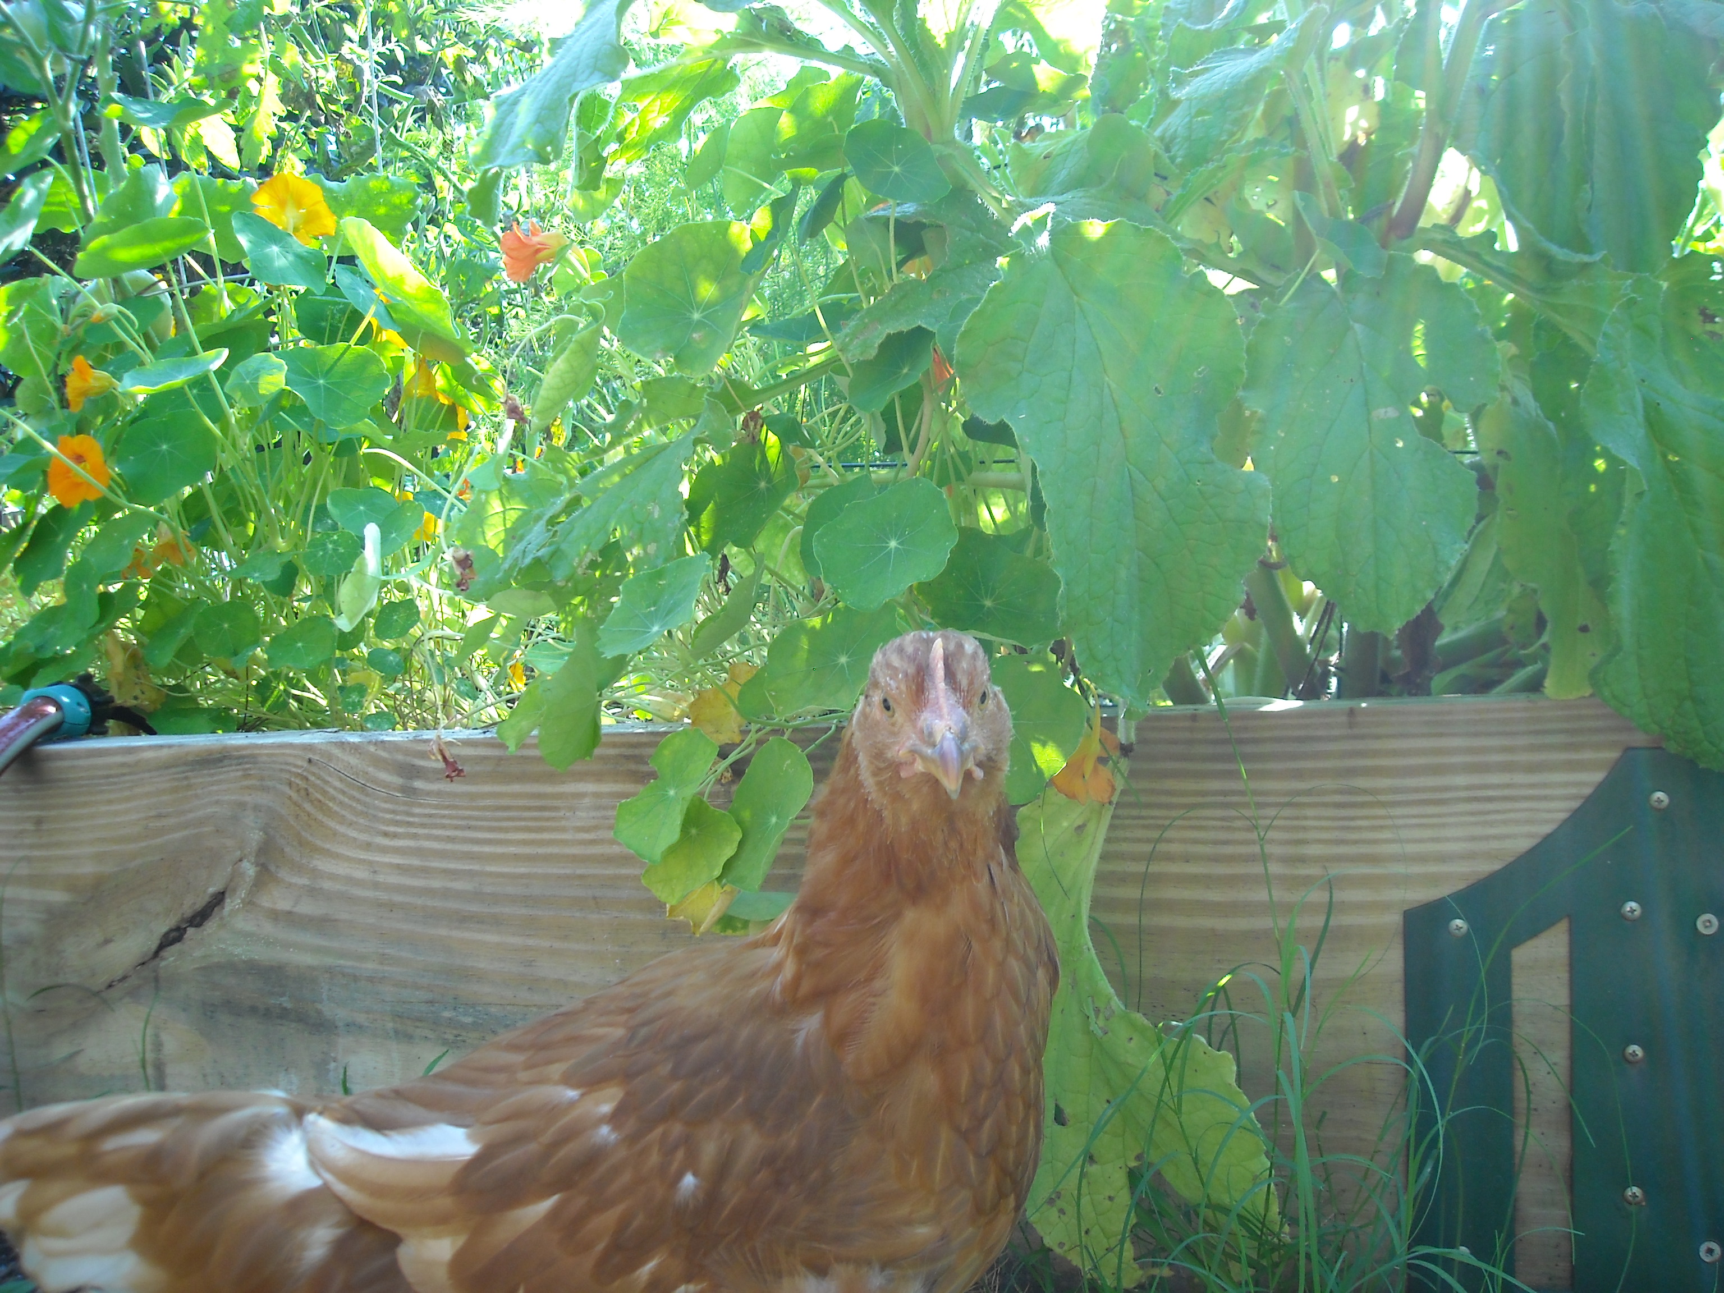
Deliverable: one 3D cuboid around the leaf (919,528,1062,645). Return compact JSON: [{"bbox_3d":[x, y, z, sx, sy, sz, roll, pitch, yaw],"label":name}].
[{"bbox_3d":[0.060,-0.027,0.820,0.068,0.056,0.025,-2,-21,-3],"label":"leaf"}]

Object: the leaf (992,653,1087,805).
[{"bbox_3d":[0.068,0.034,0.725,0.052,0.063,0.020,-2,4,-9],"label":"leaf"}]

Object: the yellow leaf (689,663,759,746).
[{"bbox_3d":[-0.063,0.025,0.790,0.034,0.038,0.012,-1,-11,-3],"label":"yellow leaf"}]

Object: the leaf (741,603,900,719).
[{"bbox_3d":[-0.017,0.006,0.770,0.073,0.048,0.025,-2,-16,-6],"label":"leaf"}]

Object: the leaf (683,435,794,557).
[{"bbox_3d":[-0.060,-0.077,0.870,0.055,0.060,0.025,-3,-6,-14],"label":"leaf"}]

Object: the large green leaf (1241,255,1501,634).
[{"bbox_3d":[0.239,-0.095,0.820,0.122,0.177,0.040,-1,-4,9],"label":"large green leaf"}]

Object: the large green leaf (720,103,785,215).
[{"bbox_3d":[-0.058,-0.259,0.930,0.035,0.058,0.025,0,4,22],"label":"large green leaf"}]

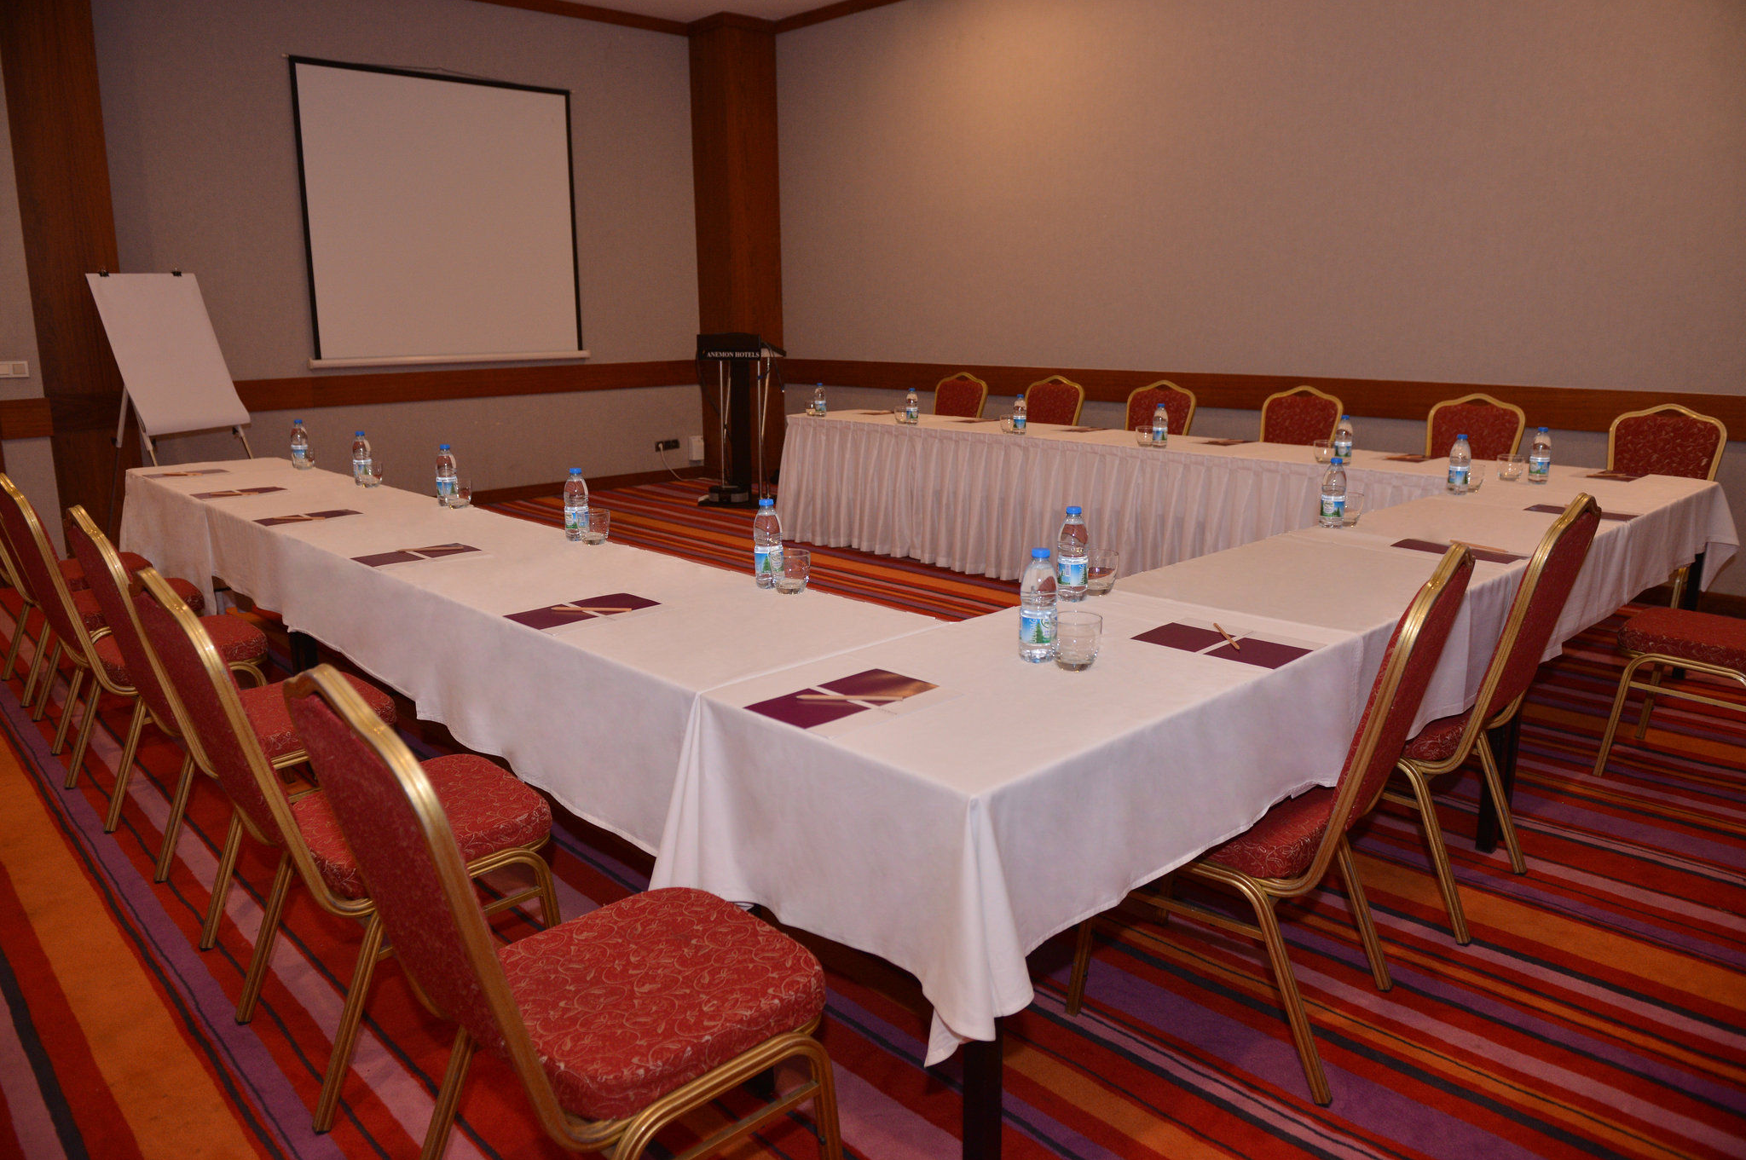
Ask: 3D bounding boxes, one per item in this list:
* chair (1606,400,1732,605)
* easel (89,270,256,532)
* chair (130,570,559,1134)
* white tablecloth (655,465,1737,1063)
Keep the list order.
[{"bbox_3d":[3.055,-0.190,4.629,0.570,0.962,0.455,-12,17,-43],"label":"chair"},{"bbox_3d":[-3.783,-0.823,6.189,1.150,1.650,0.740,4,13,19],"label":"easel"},{"bbox_3d":[-0.939,0.395,2.100,0.570,0.962,0.455,-12,17,-43],"label":"chair"},{"bbox_3d":[1.400,0.098,3.099,4.194,0.378,0.744,-12,17,-42],"label":"white tablecloth"}]

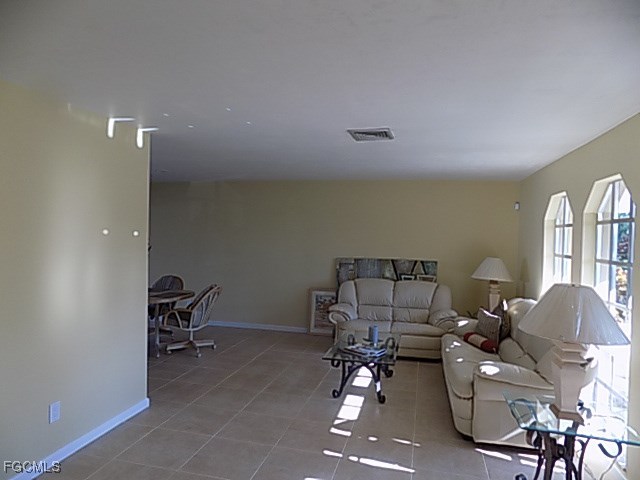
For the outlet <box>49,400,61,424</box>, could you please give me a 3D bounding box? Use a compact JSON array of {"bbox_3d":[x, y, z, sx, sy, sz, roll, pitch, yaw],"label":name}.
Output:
[{"bbox_3d":[-1.763,1.149,2.826,0.012,0.118,0.074,2,1,14],"label":"outlet"}]

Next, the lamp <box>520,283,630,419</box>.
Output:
[{"bbox_3d":[1.426,0.631,2.404,0.520,0.770,0.520,2,1,14],"label":"lamp"}]

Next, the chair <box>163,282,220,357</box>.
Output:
[{"bbox_3d":[-1.619,1.035,5.645,0.700,0.890,0.580,2,1,14],"label":"chair"}]

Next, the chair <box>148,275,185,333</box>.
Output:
[{"bbox_3d":[-2.413,1.001,6.726,0.580,0.890,0.680,2,1,-3],"label":"chair"}]

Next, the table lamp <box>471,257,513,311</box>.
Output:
[{"bbox_3d":[2.341,0.622,5.784,0.520,0.770,0.520,2,1,14],"label":"table lamp"}]

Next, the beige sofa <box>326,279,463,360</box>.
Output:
[{"bbox_3d":[1.021,1.062,5.952,1.680,0.980,0.880,2,1,14],"label":"beige sofa"}]

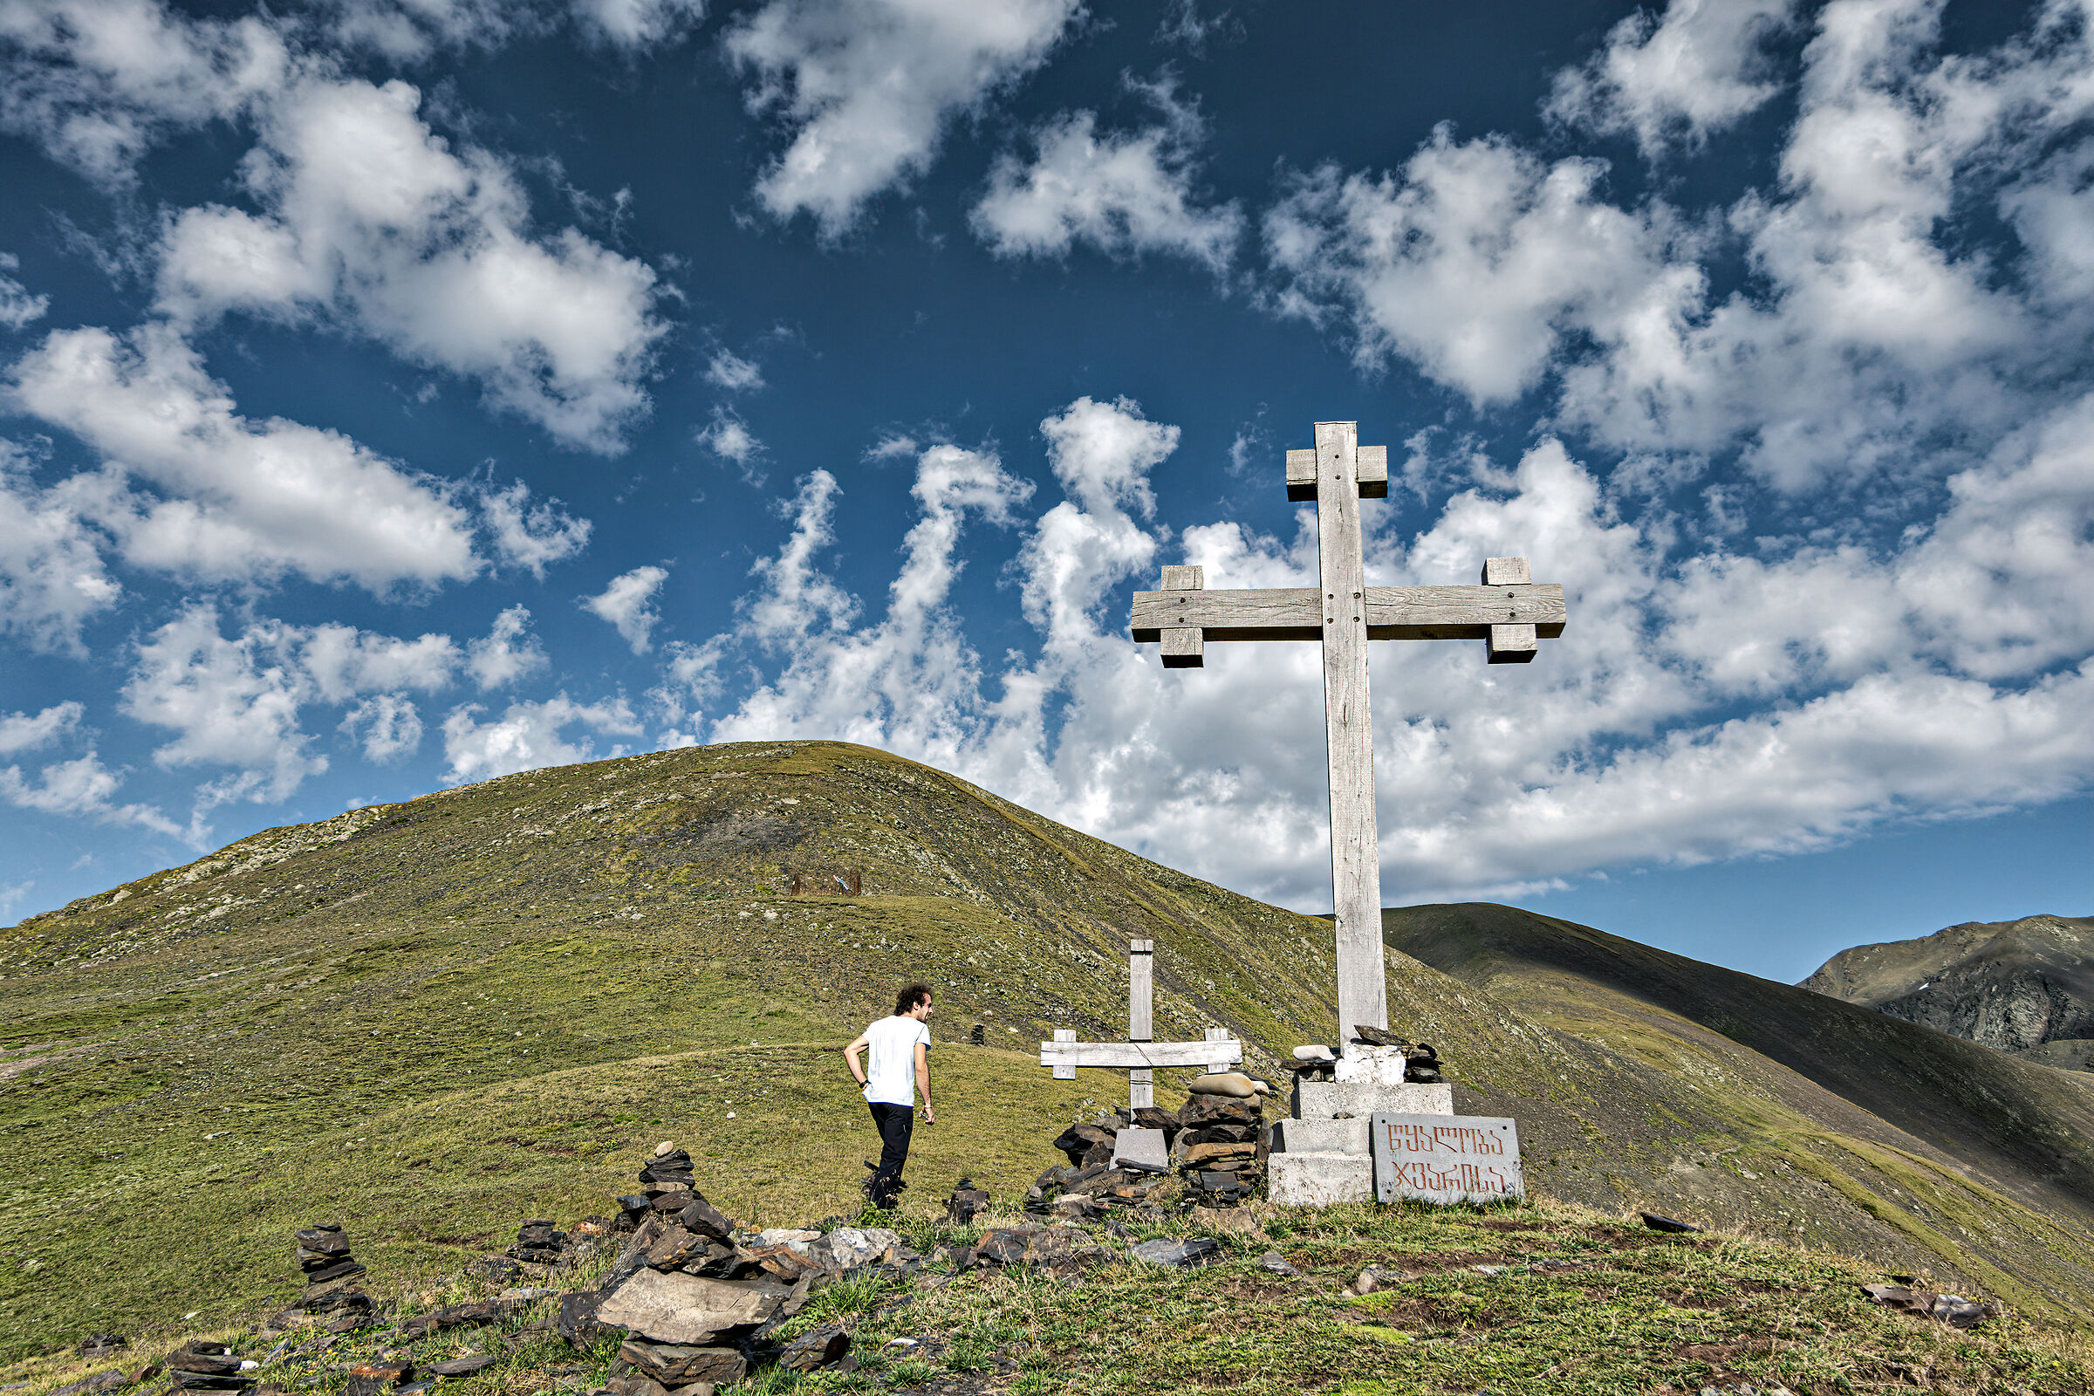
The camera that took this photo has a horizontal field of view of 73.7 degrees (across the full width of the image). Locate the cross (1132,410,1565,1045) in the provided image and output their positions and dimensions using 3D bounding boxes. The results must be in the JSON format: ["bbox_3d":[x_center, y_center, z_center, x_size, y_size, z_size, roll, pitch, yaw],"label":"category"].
[{"bbox_3d":[2.106,0.150,9.730,2.998,4.512,0.289,-1,-19,6],"label":"cross"}]

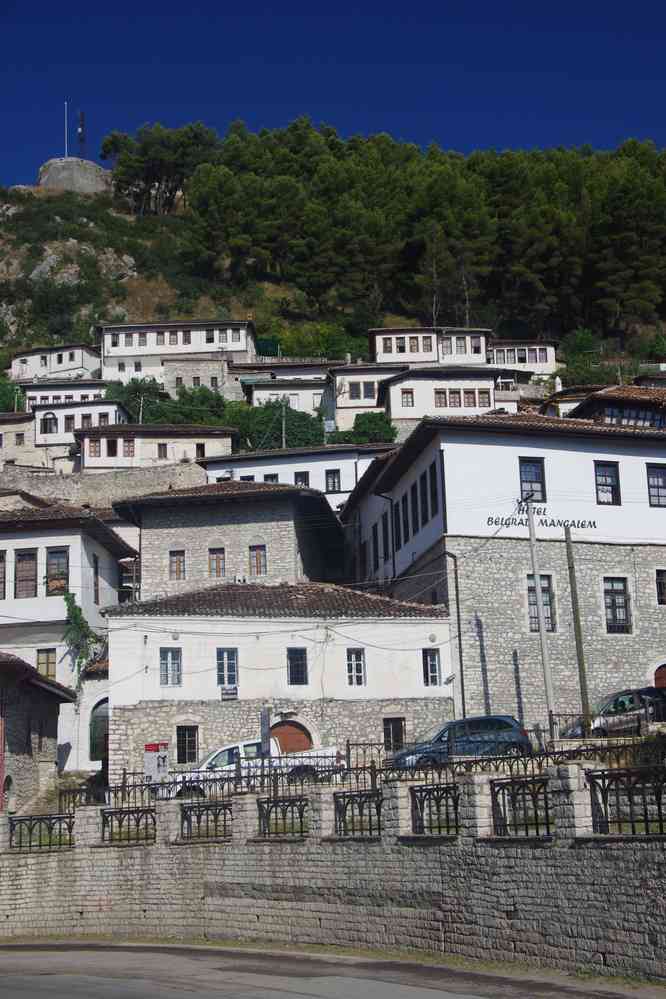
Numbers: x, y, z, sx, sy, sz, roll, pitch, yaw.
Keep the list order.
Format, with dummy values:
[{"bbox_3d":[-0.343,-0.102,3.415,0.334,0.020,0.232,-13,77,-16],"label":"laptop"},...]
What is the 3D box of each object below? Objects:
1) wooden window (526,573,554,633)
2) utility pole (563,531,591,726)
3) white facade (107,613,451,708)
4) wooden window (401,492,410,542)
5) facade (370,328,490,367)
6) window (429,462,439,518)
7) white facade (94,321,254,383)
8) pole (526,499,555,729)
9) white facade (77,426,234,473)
[{"bbox_3d":[7.056,3.531,48.869,0.930,1.940,0.150,3,-13,-19],"label":"wooden window"},{"bbox_3d":[8.091,4.323,47.611,0.230,6.997,0.230,1,-14,-20],"label":"utility pole"},{"bbox_3d":[-1.615,5.255,47.214,11.574,2.996,0.500,2,-14,-17],"label":"white facade"},{"bbox_3d":[2.849,0.747,56.202,0.150,1.900,0.920,0,-13,-10],"label":"wooden window"},{"bbox_3d":[9.251,-14.413,137.260,11.274,3.696,0.600,-1,-13,-4],"label":"facade"},{"bbox_3d":[3.464,-0.347,49.659,0.150,1.860,0.950,0,-13,-9],"label":"window"},{"bbox_3d":[-16.315,-15.120,150.226,15.486,6.774,0.600,-2,-13,0],"label":"white facade"},{"bbox_3d":[6.385,3.540,44.262,0.250,7.380,0.250,1,-13,-20],"label":"pole"},{"bbox_3d":[-12.972,-3.575,106.347,11.238,3.120,0.600,-1,-13,-6],"label":"white facade"}]

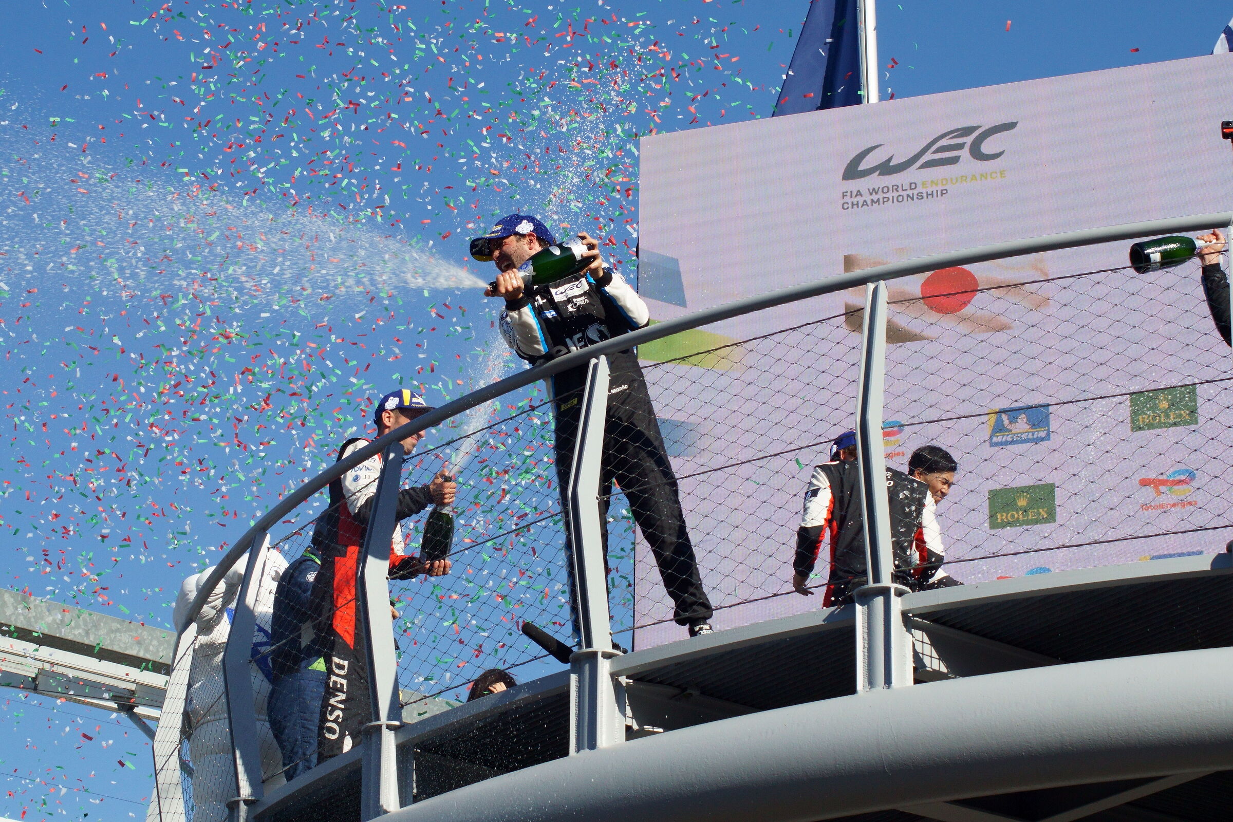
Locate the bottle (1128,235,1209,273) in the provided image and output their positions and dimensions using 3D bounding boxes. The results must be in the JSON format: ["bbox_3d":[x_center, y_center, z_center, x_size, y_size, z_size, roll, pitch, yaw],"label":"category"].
[{"bbox_3d":[2.086,-0.593,13.300,0.370,0.111,0.111,-12,-18,-19],"label":"bottle"}]

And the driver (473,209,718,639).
[{"bbox_3d":[-0.079,0.093,12.294,0.828,1.717,0.540,-4,-23,10],"label":"driver"}]

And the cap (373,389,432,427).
[{"bbox_3d":[-0.822,-0.009,14.103,0.270,0.145,0.180,-5,-23,14],"label":"cap"}]

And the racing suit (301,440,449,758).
[{"bbox_3d":[-0.906,0.766,13.810,0.517,1.486,0.520,-3,-23,8],"label":"racing suit"}]

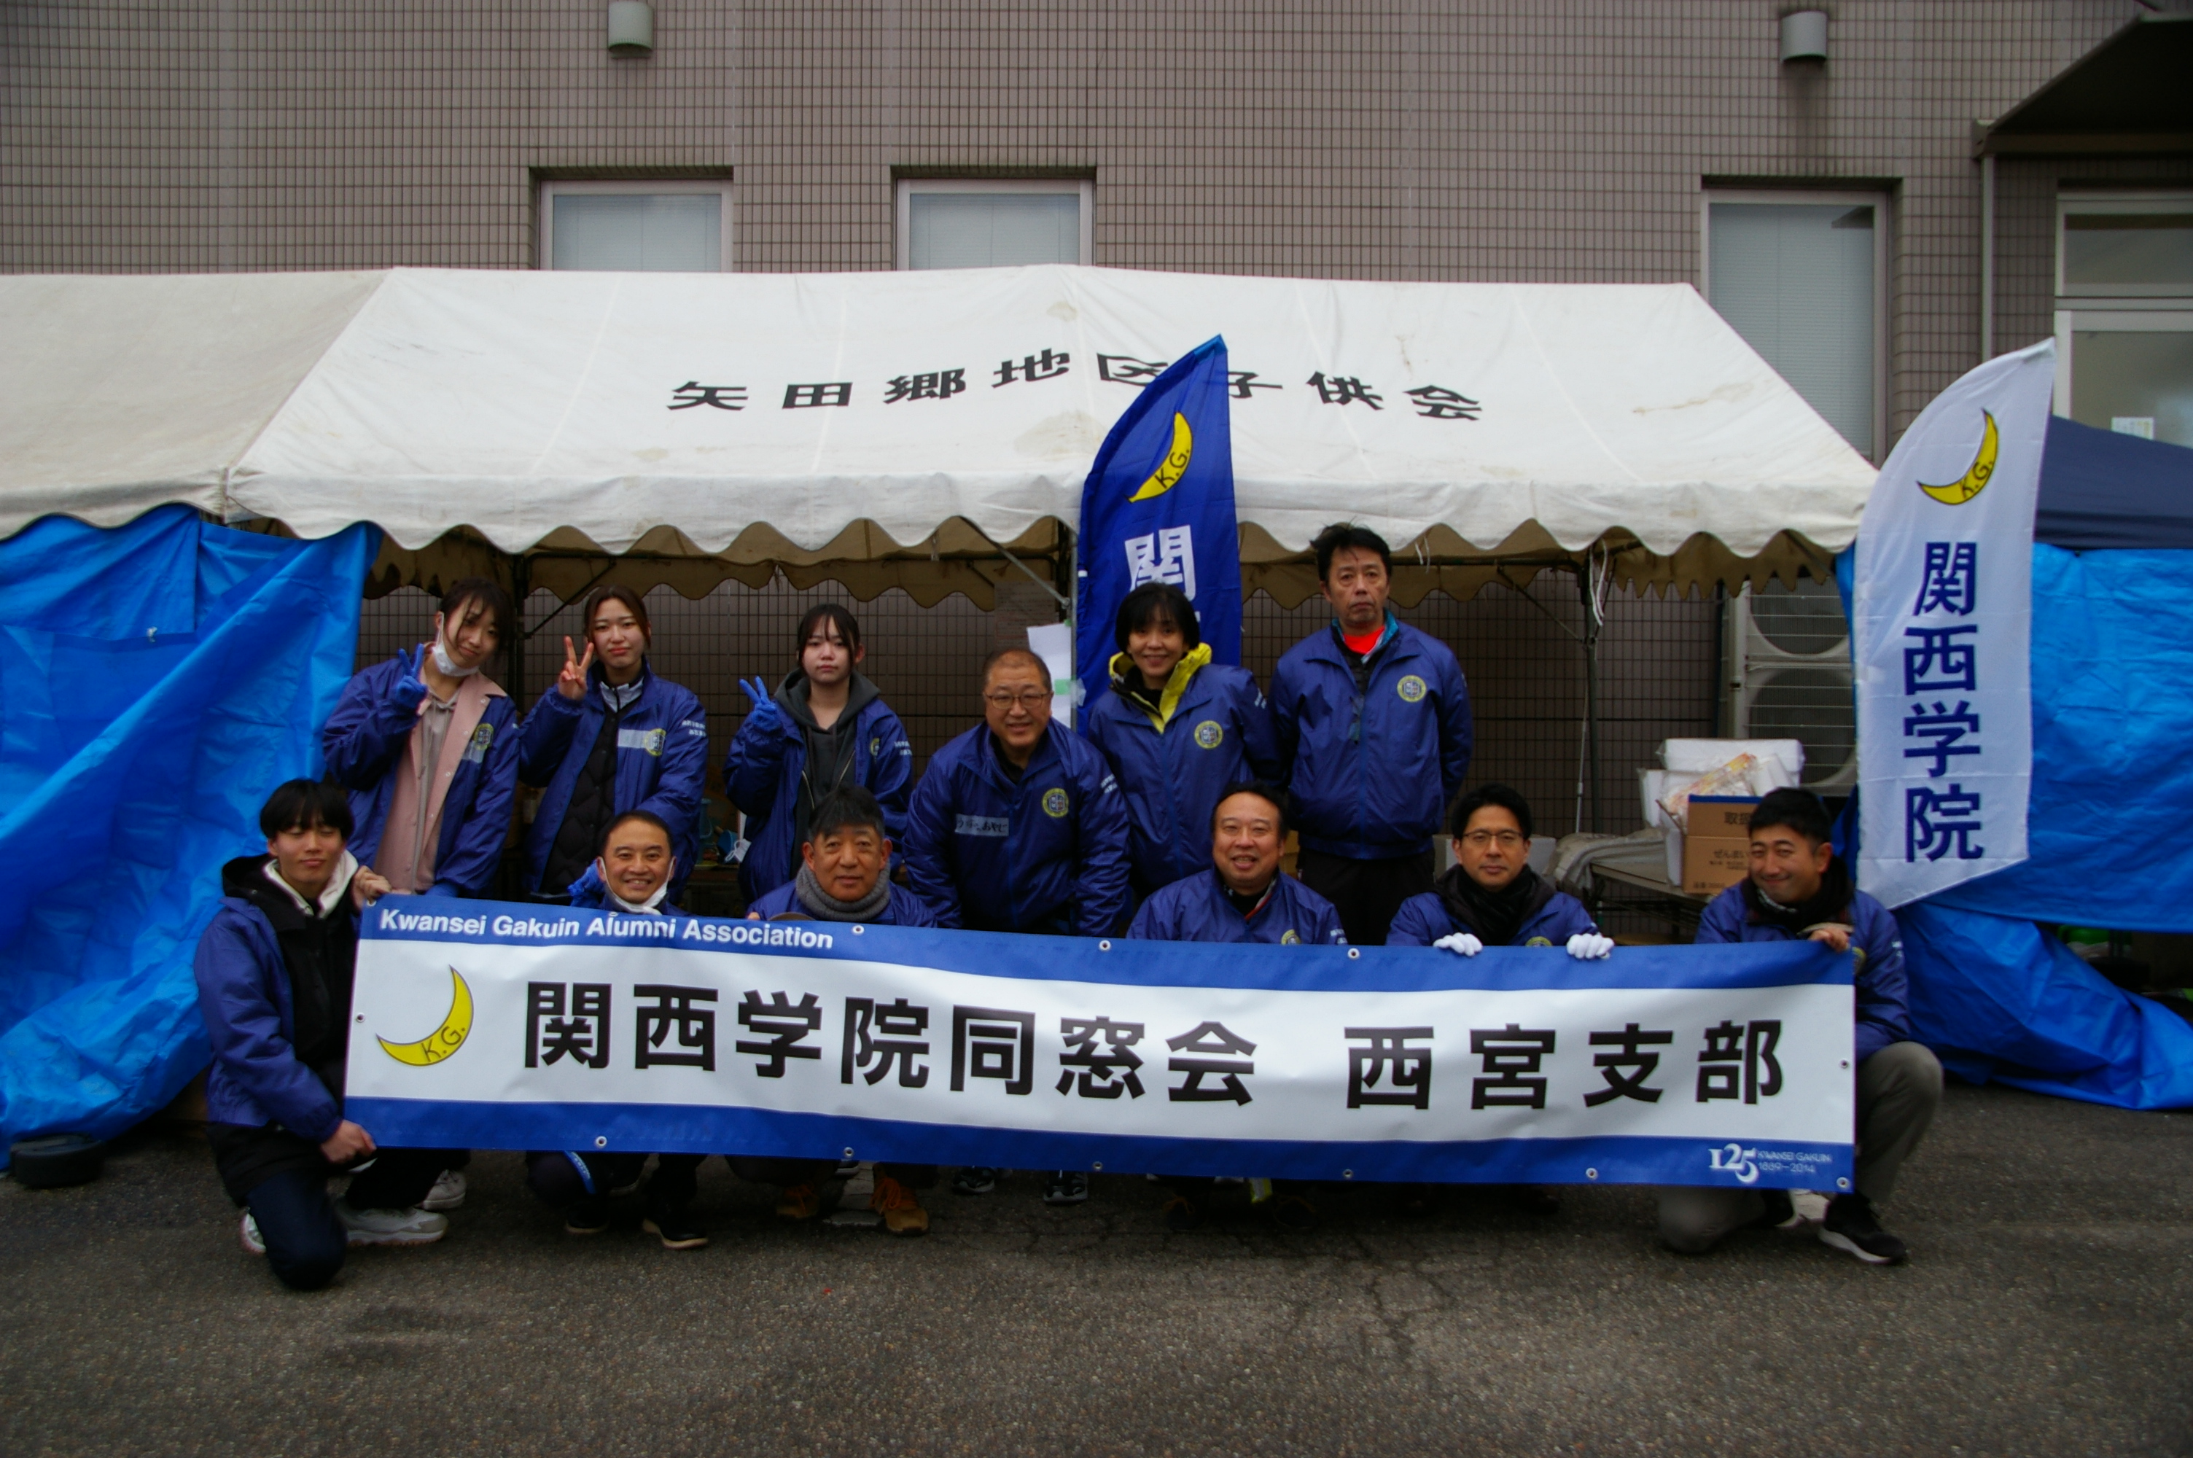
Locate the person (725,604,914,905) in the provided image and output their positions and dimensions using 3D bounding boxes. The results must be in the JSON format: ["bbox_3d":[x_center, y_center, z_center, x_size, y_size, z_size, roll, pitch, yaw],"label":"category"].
[{"bbox_3d":[-0.806,0.416,5.850,0.540,1.540,0.420,0,1,-11],"label":"person"}]

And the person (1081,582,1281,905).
[{"bbox_3d":[0.224,0.409,5.300,0.520,1.580,0.400,0,1,6],"label":"person"}]

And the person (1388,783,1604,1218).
[{"bbox_3d":[1.003,0.684,5.020,0.560,1.090,0.640,0,0,5],"label":"person"}]

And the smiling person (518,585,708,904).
[{"bbox_3d":[-1.347,0.398,5.600,0.530,1.580,0.420,0,1,-12],"label":"smiling person"}]

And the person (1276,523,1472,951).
[{"bbox_3d":[0.739,0.329,5.400,0.540,1.740,0.340,0,1,7],"label":"person"}]

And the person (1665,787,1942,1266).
[{"bbox_3d":[1.673,0.677,4.800,0.600,1.070,0.680,0,1,12],"label":"person"}]

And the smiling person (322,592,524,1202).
[{"bbox_3d":[-1.740,0.420,5.180,0.510,1.610,0.450,0,0,-7],"label":"smiling person"}]

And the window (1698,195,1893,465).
[{"bbox_3d":[3.546,-2.010,10.200,0.950,1.450,0.100,0,1,-1],"label":"window"}]

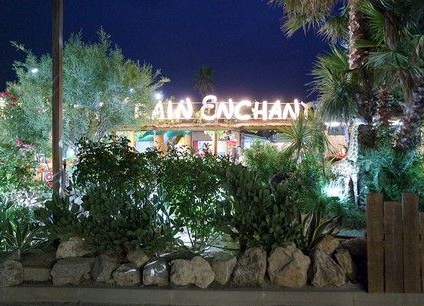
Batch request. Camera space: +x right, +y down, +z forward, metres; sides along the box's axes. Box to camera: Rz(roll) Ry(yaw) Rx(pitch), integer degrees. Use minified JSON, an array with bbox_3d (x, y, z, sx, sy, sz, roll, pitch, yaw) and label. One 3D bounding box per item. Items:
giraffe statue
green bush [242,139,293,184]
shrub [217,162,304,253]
[{"bbox_3d":[3.480,0.220,7.800,0.880,2.150,0.400,0,0,14],"label":"giraffe statue"},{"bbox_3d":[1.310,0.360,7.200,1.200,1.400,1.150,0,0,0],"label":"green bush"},{"bbox_3d":[0.660,0.750,4.250,1.150,1.220,1.000,0,0,0],"label":"shrub"}]

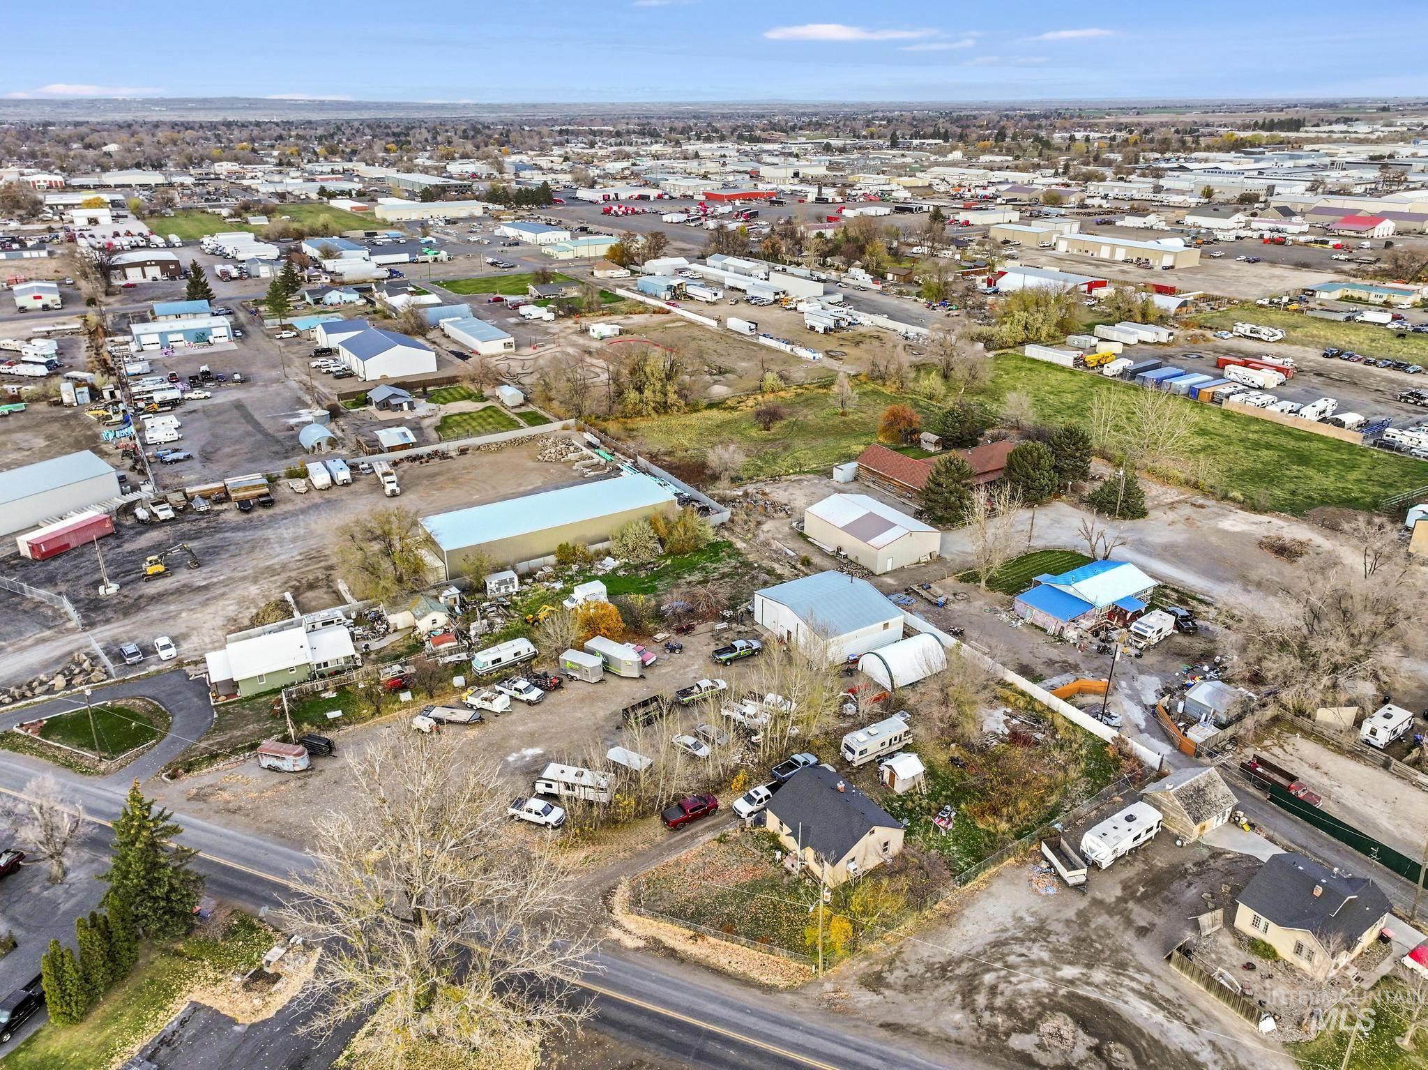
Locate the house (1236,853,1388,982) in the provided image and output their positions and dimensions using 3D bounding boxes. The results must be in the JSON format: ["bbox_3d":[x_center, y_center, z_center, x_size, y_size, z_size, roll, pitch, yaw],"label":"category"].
[{"bbox_3d":[51.514,31.818,85.005,10.200,5.100,8.300,-15,28,-31],"label":"house"}]

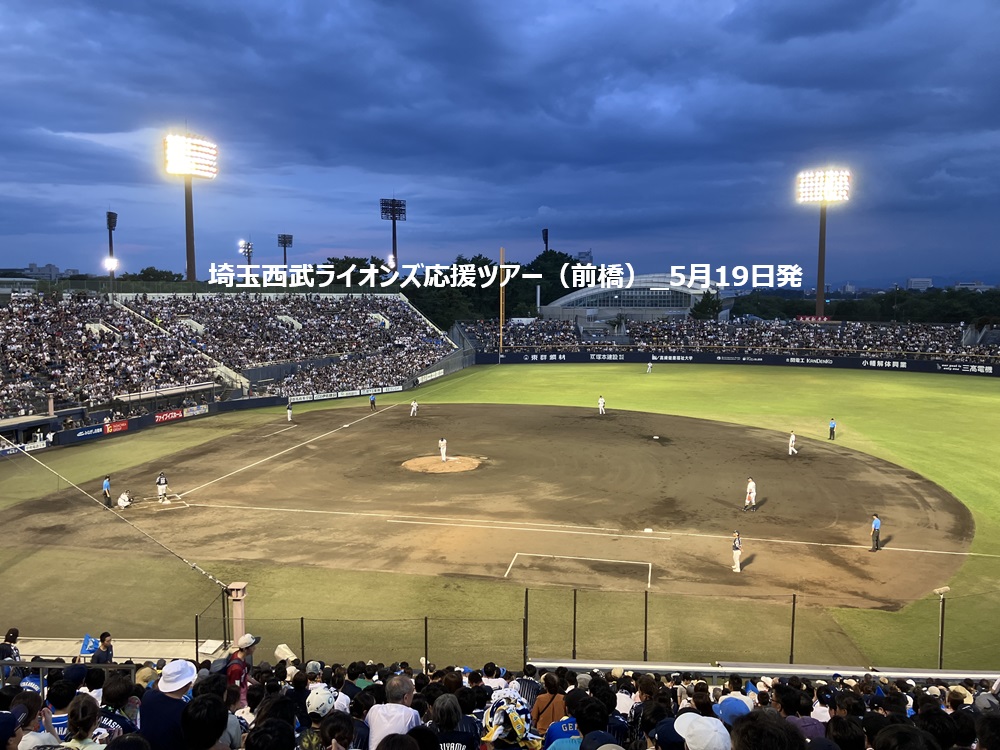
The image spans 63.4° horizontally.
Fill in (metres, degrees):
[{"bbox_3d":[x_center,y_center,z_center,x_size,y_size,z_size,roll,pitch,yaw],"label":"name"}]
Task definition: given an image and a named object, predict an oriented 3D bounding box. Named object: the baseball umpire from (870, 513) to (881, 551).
[{"bbox_3d":[17.846,7.430,38.281,0.480,1.800,0.520,1,6,6],"label":"baseball umpire"}]

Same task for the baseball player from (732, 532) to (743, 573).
[{"bbox_3d":[10.425,7.679,35.426,0.470,1.820,0.540,1,6,7],"label":"baseball player"}]

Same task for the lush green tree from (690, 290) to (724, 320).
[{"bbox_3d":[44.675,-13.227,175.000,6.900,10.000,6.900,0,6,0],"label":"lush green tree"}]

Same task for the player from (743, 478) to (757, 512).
[{"bbox_3d":[13.966,6.663,45.167,0.680,1.870,0.580,0,6,-3],"label":"player"}]

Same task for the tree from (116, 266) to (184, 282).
[{"bbox_3d":[-73.452,-14.799,170.000,13.300,16.000,12.000,0,6,0],"label":"tree"}]

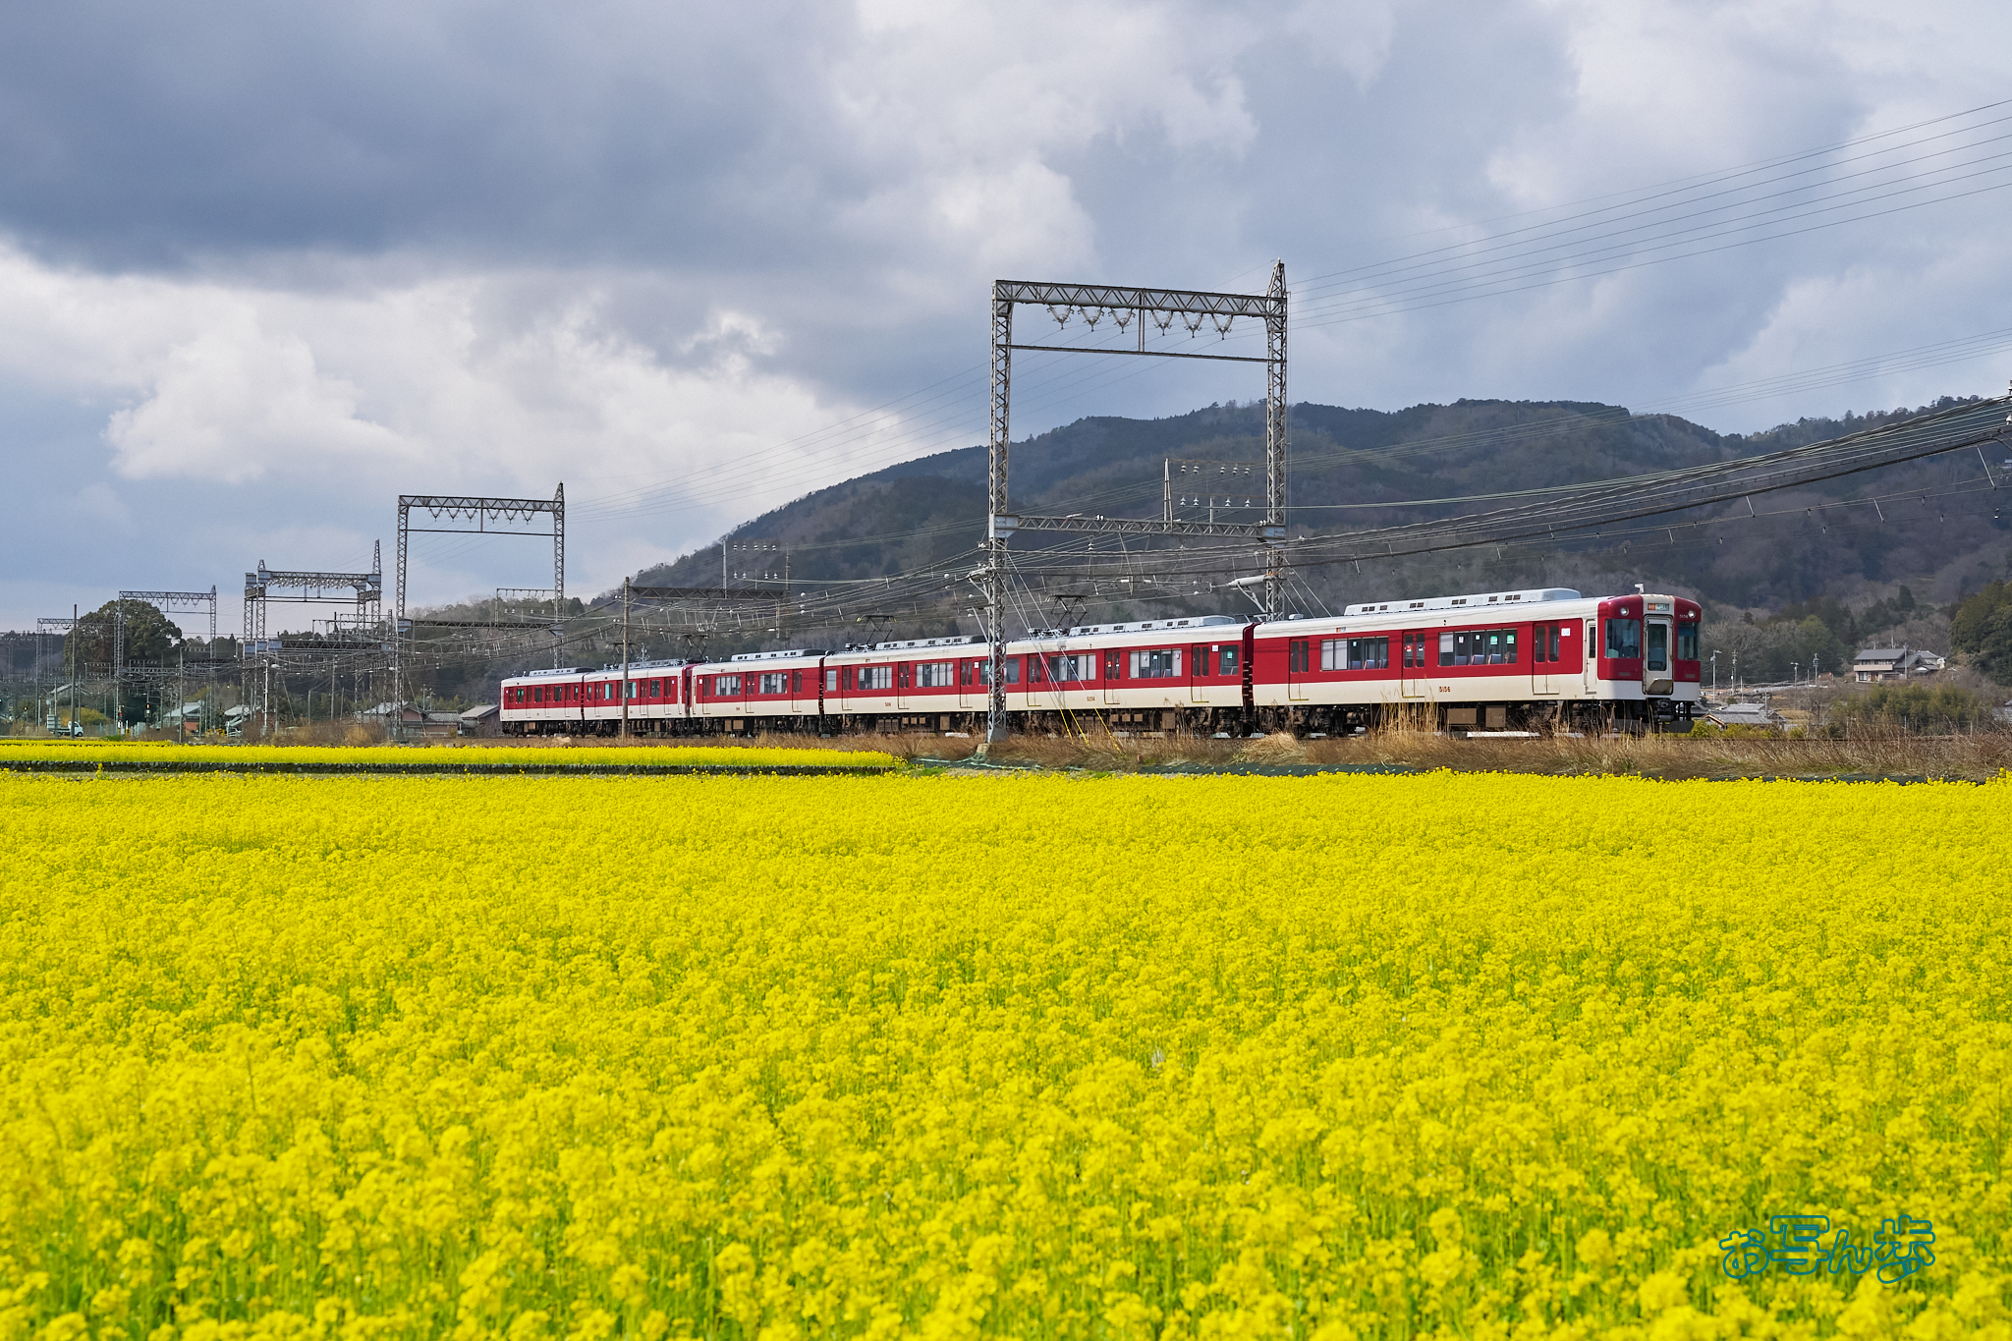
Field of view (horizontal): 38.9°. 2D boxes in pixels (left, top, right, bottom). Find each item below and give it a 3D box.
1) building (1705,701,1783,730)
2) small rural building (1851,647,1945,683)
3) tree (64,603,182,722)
[{"bbox_3d":[116.640,8.190,450.000,11.200,6.400,8.000,-1,-2,36],"label":"building"},{"bbox_3d":[194.050,-0.960,620.000,18.200,8.200,9.500,-1,-2,42],"label":"small rural building"},{"bbox_3d":[-163.980,-0.880,530.000,22.500,24.600,21.500,0,-1,-17],"label":"tree"}]

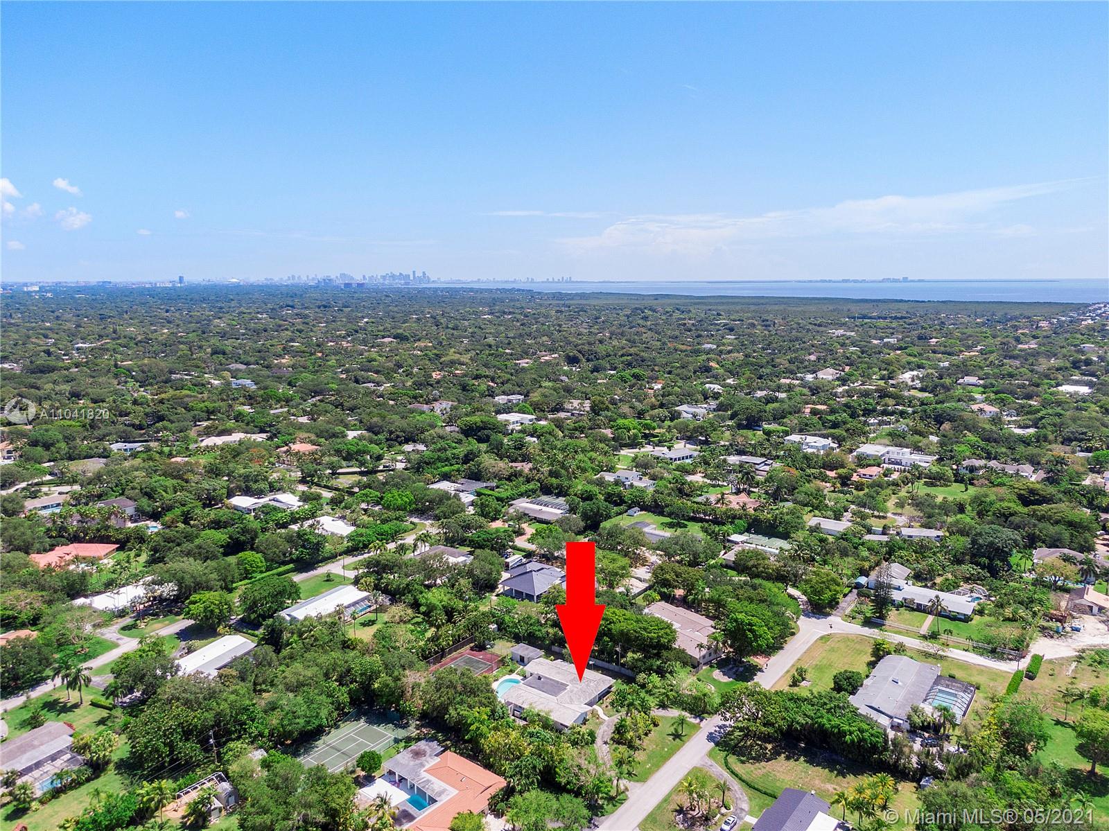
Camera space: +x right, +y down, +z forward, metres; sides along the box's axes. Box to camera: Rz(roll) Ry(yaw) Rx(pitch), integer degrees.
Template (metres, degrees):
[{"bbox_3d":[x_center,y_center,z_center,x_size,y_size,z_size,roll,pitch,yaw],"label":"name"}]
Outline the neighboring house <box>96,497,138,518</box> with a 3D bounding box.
[{"bbox_3d":[-217.272,46.226,379.502,19.000,8.000,15.500,7,13,36],"label":"neighboring house"}]

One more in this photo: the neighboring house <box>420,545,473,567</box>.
[{"bbox_3d":[-46.760,58.050,311.270,18.200,4.300,20.500,7,12,33],"label":"neighboring house"}]

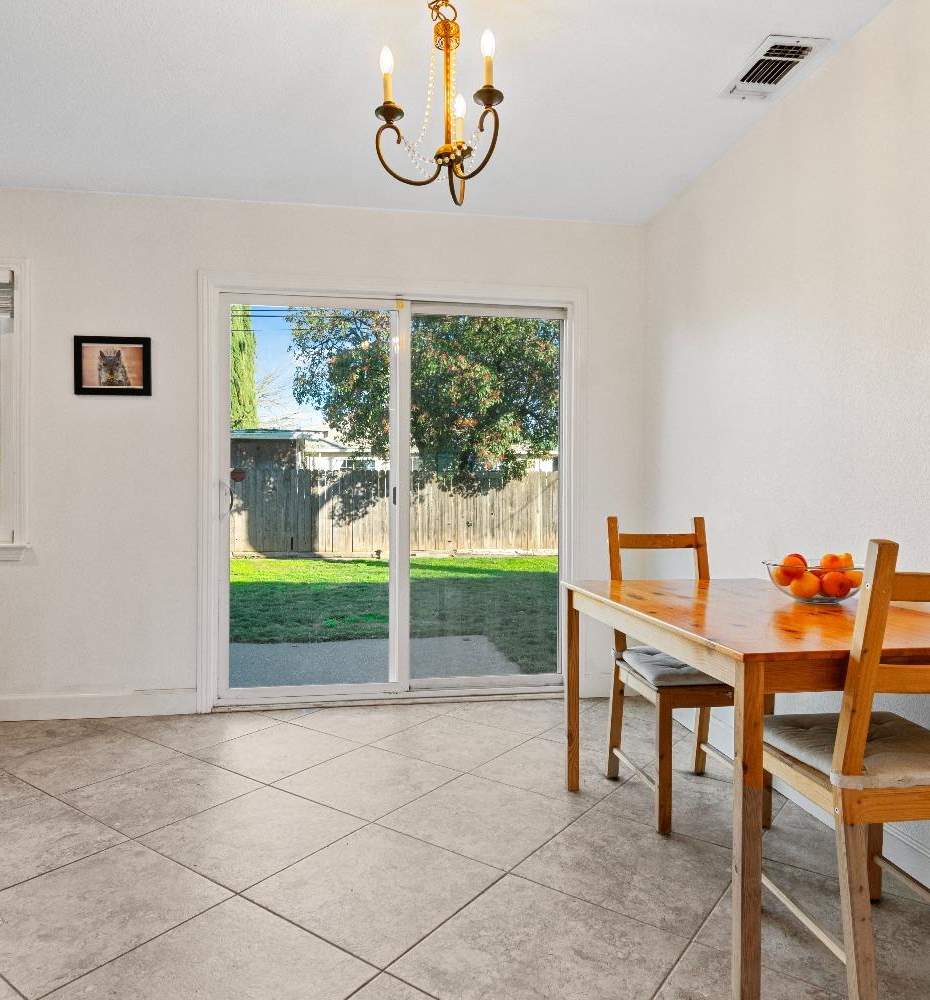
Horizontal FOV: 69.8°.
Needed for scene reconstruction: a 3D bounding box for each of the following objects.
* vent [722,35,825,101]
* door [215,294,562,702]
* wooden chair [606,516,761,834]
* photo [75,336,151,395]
[{"bbox_3d":[1.065,-1.485,2.313,0.200,0.020,0.330,0,0,-9],"label":"vent"},{"bbox_3d":[-0.366,-0.006,3.474,1.804,2.061,0.090,0,0,-7],"label":"door"},{"bbox_3d":[0.752,0.560,2.337,0.390,0.965,0.485,0,0,-9],"label":"wooden chair"},{"bbox_3d":[-1.701,-0.645,3.231,0.351,0.281,0.020,0,0,-7],"label":"photo"}]

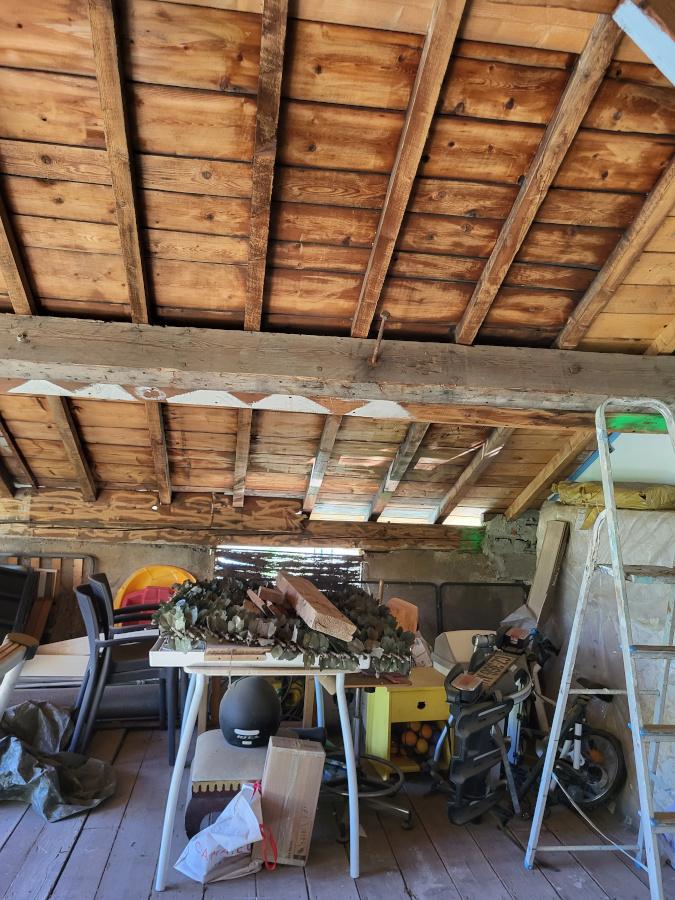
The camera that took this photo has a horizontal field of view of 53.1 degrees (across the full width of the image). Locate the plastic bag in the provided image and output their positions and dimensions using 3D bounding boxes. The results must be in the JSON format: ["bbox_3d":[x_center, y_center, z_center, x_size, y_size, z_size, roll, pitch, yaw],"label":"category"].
[{"bbox_3d":[-0.428,1.373,2.450,0.310,0.280,0.200,3,-2,-9],"label":"plastic bag"}]

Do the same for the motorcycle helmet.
[{"bbox_3d":[-0.374,1.107,2.870,0.258,0.270,0.320,2,-2,-5],"label":"motorcycle helmet"}]

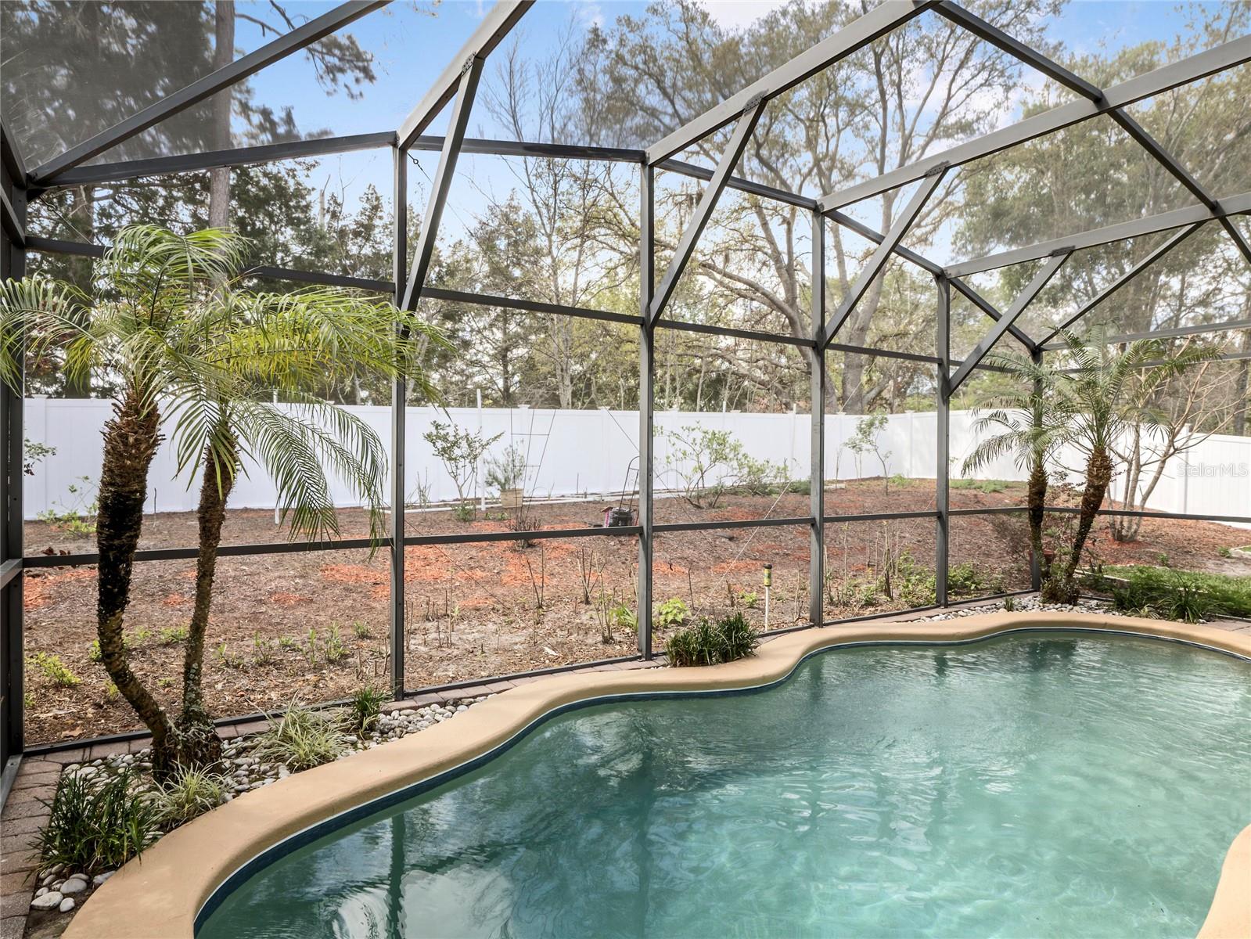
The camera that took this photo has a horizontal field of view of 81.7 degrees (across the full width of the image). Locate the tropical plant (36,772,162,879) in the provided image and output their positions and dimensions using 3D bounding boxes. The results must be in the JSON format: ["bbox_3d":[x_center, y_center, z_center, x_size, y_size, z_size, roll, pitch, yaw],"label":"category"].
[{"bbox_3d":[-1.855,1.215,2.530,0.390,0.260,0.380,0,0,-36],"label":"tropical plant"}]

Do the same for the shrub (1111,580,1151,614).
[{"bbox_3d":[4.822,1.217,6.900,0.380,0.290,0.360,0,1,-33],"label":"shrub"}]

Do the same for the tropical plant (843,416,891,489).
[{"bbox_3d":[5.374,-0.379,16.000,1.050,1.720,1.000,0,0,0],"label":"tropical plant"}]

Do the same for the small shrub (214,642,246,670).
[{"bbox_3d":[-2.620,1.232,4.790,0.200,0.170,0.180,0,0,-29],"label":"small shrub"}]

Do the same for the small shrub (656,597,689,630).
[{"bbox_3d":[0.405,1.245,6.220,0.280,0.210,0.270,0,0,4],"label":"small shrub"}]

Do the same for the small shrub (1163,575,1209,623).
[{"bbox_3d":[5.086,1.182,6.550,0.420,0.370,0.420,0,1,-33],"label":"small shrub"}]

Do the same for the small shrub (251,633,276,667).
[{"bbox_3d":[-2.445,1.215,4.890,0.160,0.210,0.160,0,0,-27],"label":"small shrub"}]

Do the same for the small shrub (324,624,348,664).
[{"bbox_3d":[-1.985,1.199,4.970,0.170,0.260,0.170,0,0,0],"label":"small shrub"}]

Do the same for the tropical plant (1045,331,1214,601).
[{"bbox_3d":[5.050,-0.035,7.350,1.450,2.740,1.450,0,0,34],"label":"tropical plant"}]

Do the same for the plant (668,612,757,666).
[{"bbox_3d":[0.615,1.216,5.170,0.700,0.290,0.400,0,1,-33],"label":"plant"}]

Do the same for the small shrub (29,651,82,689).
[{"bbox_3d":[-3.520,1.228,4.460,0.260,0.170,0.260,0,0,-38],"label":"small shrub"}]

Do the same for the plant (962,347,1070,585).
[{"bbox_3d":[4.070,0.041,7.500,1.150,2.460,1.150,0,1,-33],"label":"plant"}]

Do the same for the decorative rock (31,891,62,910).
[{"bbox_3d":[-1.782,1.327,2.230,0.085,0.036,0.060,0,0,-39],"label":"decorative rock"}]

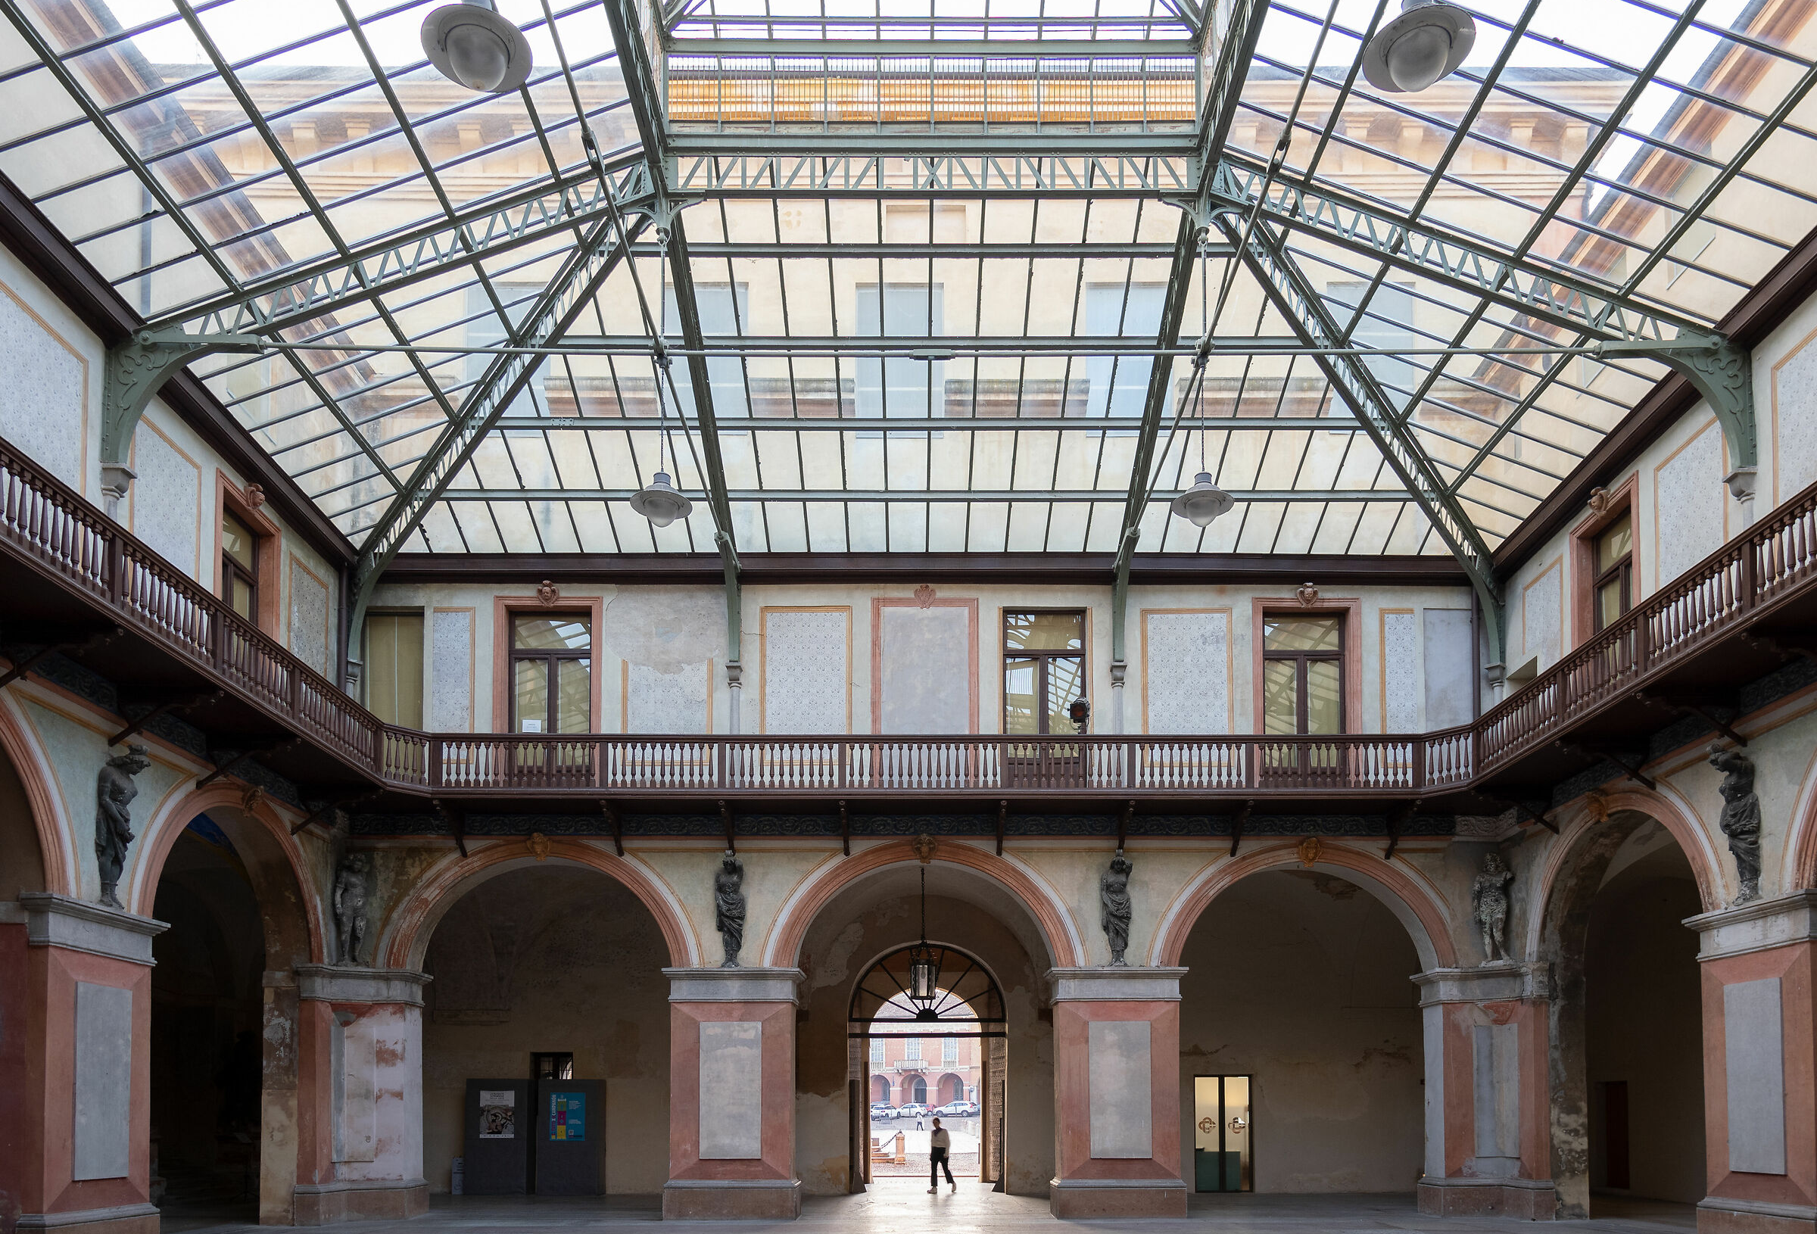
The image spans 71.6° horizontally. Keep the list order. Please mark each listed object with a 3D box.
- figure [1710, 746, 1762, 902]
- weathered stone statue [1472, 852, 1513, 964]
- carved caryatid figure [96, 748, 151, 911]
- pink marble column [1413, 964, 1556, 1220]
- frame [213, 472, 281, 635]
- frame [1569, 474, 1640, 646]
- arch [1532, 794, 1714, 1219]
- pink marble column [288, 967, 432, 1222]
[{"bbox_3d":[9.459,2.369,14.400,0.420,1.800,0.500,0,-8,0],"label":"figure"},{"bbox_3d":[9.500,4.730,20.500,0.650,1.850,0.470,-2,-4,37],"label":"weathered stone statue"},{"bbox_3d":[-9.050,2.420,14.520,0.500,1.900,0.600,-1,-3,14],"label":"carved caryatid figure"},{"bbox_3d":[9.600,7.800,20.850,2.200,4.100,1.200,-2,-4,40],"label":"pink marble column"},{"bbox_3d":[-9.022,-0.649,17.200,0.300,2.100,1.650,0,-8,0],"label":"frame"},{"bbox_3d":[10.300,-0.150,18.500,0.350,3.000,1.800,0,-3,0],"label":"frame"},{"bbox_3d":[10.500,5.800,18.200,0.900,5.800,4.000,0,-3,0],"label":"arch"},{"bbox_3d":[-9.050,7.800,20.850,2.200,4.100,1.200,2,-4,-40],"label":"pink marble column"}]

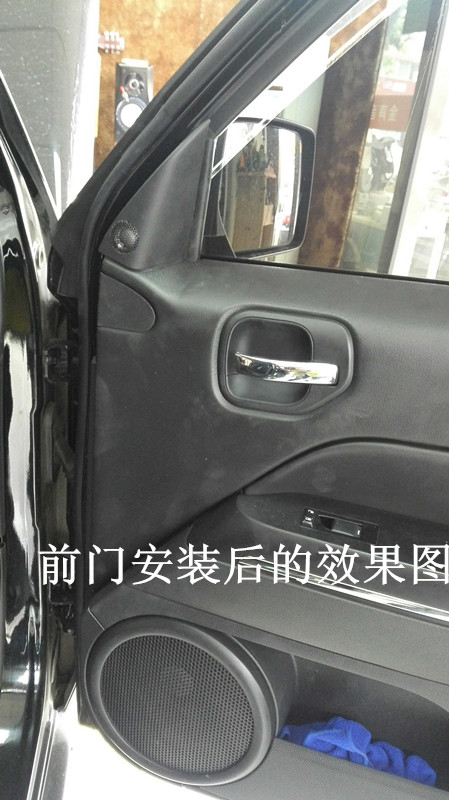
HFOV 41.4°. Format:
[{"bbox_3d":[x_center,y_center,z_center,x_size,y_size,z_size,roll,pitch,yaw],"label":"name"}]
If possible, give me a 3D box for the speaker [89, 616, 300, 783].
[{"bbox_3d":[-0.050,0.345,0.715,0.240,0.238,0.055,13,20,15],"label":"speaker"}]

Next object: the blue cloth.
[{"bbox_3d":[0.156,0.437,0.723,0.185,0.060,0.070,13,24,15],"label":"blue cloth"}]

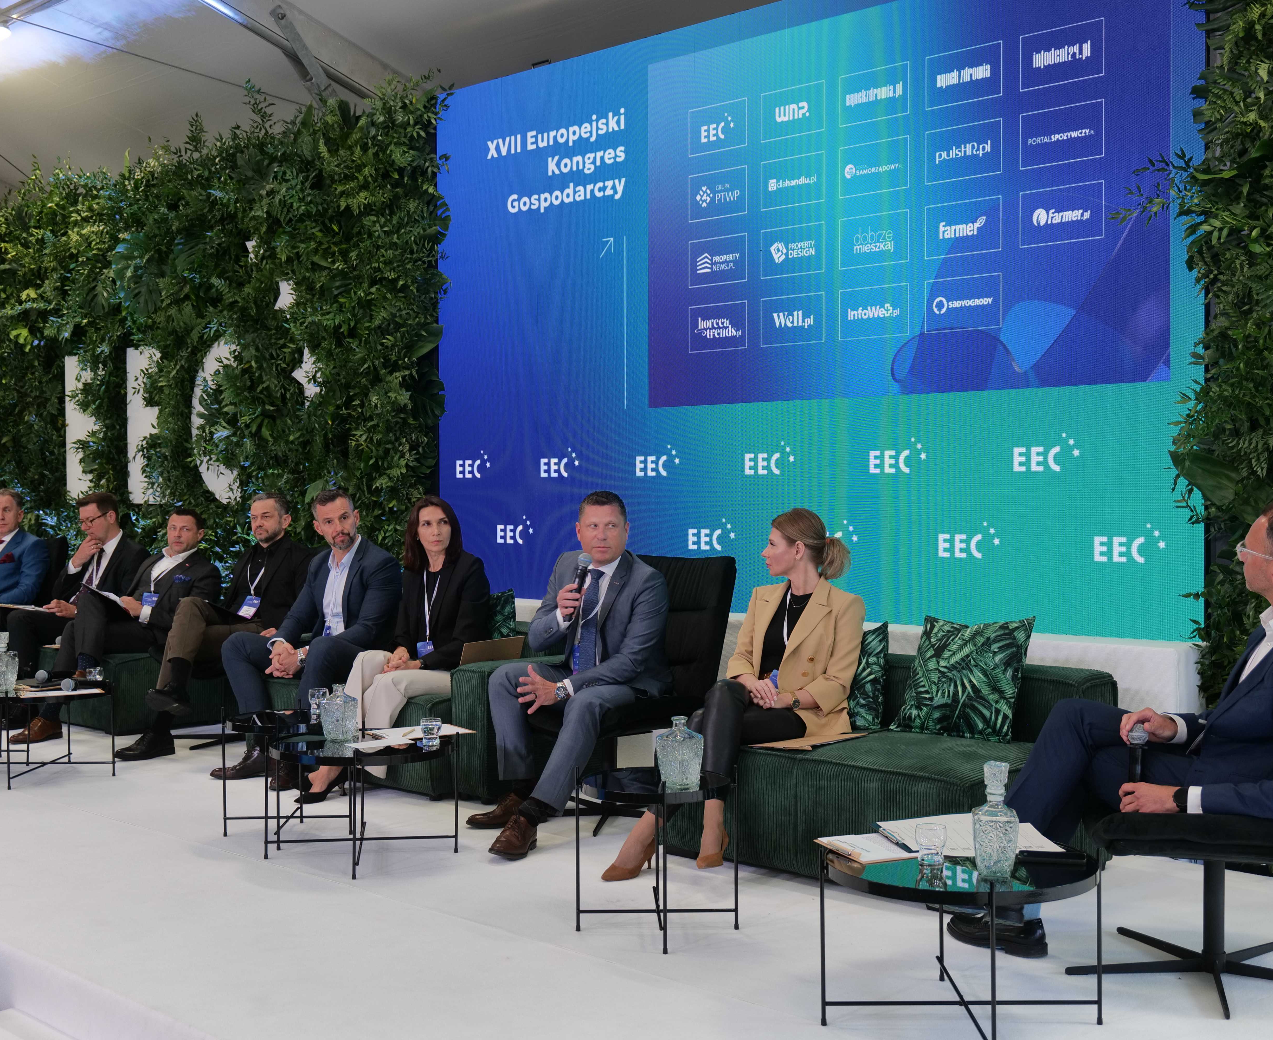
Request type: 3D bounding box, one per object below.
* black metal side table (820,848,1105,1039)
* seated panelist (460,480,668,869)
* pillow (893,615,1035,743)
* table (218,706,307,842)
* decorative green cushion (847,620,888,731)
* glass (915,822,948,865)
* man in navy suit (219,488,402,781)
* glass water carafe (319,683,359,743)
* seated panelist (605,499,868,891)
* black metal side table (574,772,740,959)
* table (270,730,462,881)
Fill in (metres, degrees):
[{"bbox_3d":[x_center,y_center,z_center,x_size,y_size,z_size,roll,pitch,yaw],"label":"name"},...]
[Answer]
[{"bbox_3d":[0.729,0.933,3.493,0.625,0.400,0.625,0,1,1],"label":"black metal side table"},{"bbox_3d":[-0.253,0.496,5.522,0.620,1.200,0.870,1,2,42],"label":"seated panelist"},{"bbox_3d":[1.097,0.516,5.218,0.440,0.440,0.150,-1,-27,43],"label":"pillow"},{"bbox_3d":[-1.211,0.877,5.441,0.440,0.450,0.440,0,1,-3],"label":"table"},{"bbox_3d":[0.665,0.537,5.446,0.440,0.440,0.150,-7,-34,34],"label":"decorative green cushion"},{"bbox_3d":[0.650,0.715,3.434,0.070,0.085,0.070,0,1,0],"label":"glass"},{"bbox_3d":[-1.306,0.476,6.578,0.640,1.210,0.920,1,1,38],"label":"man in navy suit"},{"bbox_3d":[-1.001,0.640,5.245,0.095,0.190,0.095,0,1,21],"label":"glass water carafe"},{"bbox_3d":[0.365,0.532,5.013,0.500,1.145,0.960,1,1,41],"label":"seated panelist"},{"bbox_3d":[0.058,0.896,4.249,0.440,0.450,0.440,0,1,-4],"label":"black metal side table"},{"bbox_3d":[-0.904,0.907,5.134,0.625,0.400,0.625,0,1,-7],"label":"table"}]

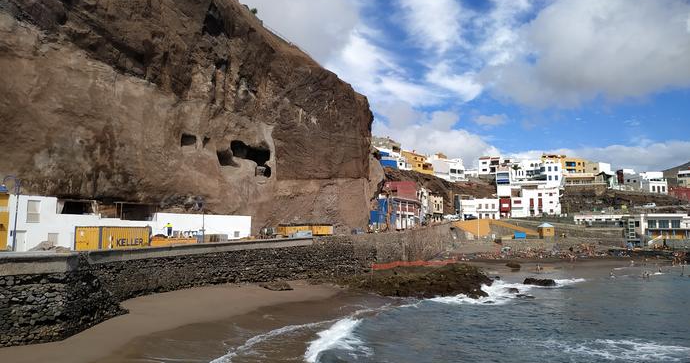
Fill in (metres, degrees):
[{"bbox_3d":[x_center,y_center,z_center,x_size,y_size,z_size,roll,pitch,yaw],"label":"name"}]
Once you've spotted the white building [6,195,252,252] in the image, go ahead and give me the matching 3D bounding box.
[{"bbox_3d":[-28.723,6.376,69.885,7.000,5.705,46.150,-2,-6,19],"label":"white building"}]

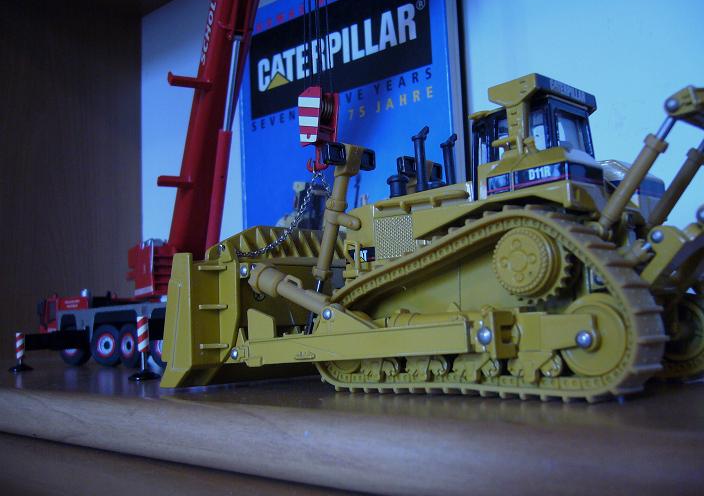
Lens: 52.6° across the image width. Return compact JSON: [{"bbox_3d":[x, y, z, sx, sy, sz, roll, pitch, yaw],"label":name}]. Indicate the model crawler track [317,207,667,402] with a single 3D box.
[{"bbox_3d":[0.033,0.018,0.219,0.121,0.054,0.017,-8,-8,43],"label":"model crawler track"}]

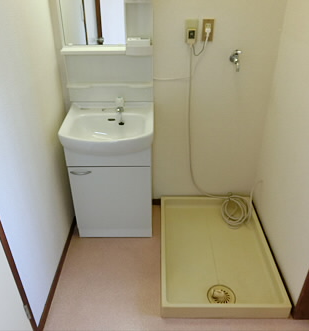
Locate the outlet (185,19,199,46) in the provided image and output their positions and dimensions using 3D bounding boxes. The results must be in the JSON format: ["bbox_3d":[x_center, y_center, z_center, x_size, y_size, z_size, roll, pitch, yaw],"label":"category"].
[{"bbox_3d":[0.209,-0.738,1.767,0.069,0.126,0.022,0,31,1],"label":"outlet"}]

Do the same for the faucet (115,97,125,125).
[{"bbox_3d":[-0.206,-0.341,1.911,0.050,0.120,0.115,0,31,1],"label":"faucet"}]

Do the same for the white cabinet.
[{"bbox_3d":[-0.255,0.108,2.111,0.485,0.670,0.340,0,31,1],"label":"white cabinet"}]

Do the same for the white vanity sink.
[{"bbox_3d":[-0.248,-0.201,1.830,0.500,0.185,0.495,0,31,1],"label":"white vanity sink"}]

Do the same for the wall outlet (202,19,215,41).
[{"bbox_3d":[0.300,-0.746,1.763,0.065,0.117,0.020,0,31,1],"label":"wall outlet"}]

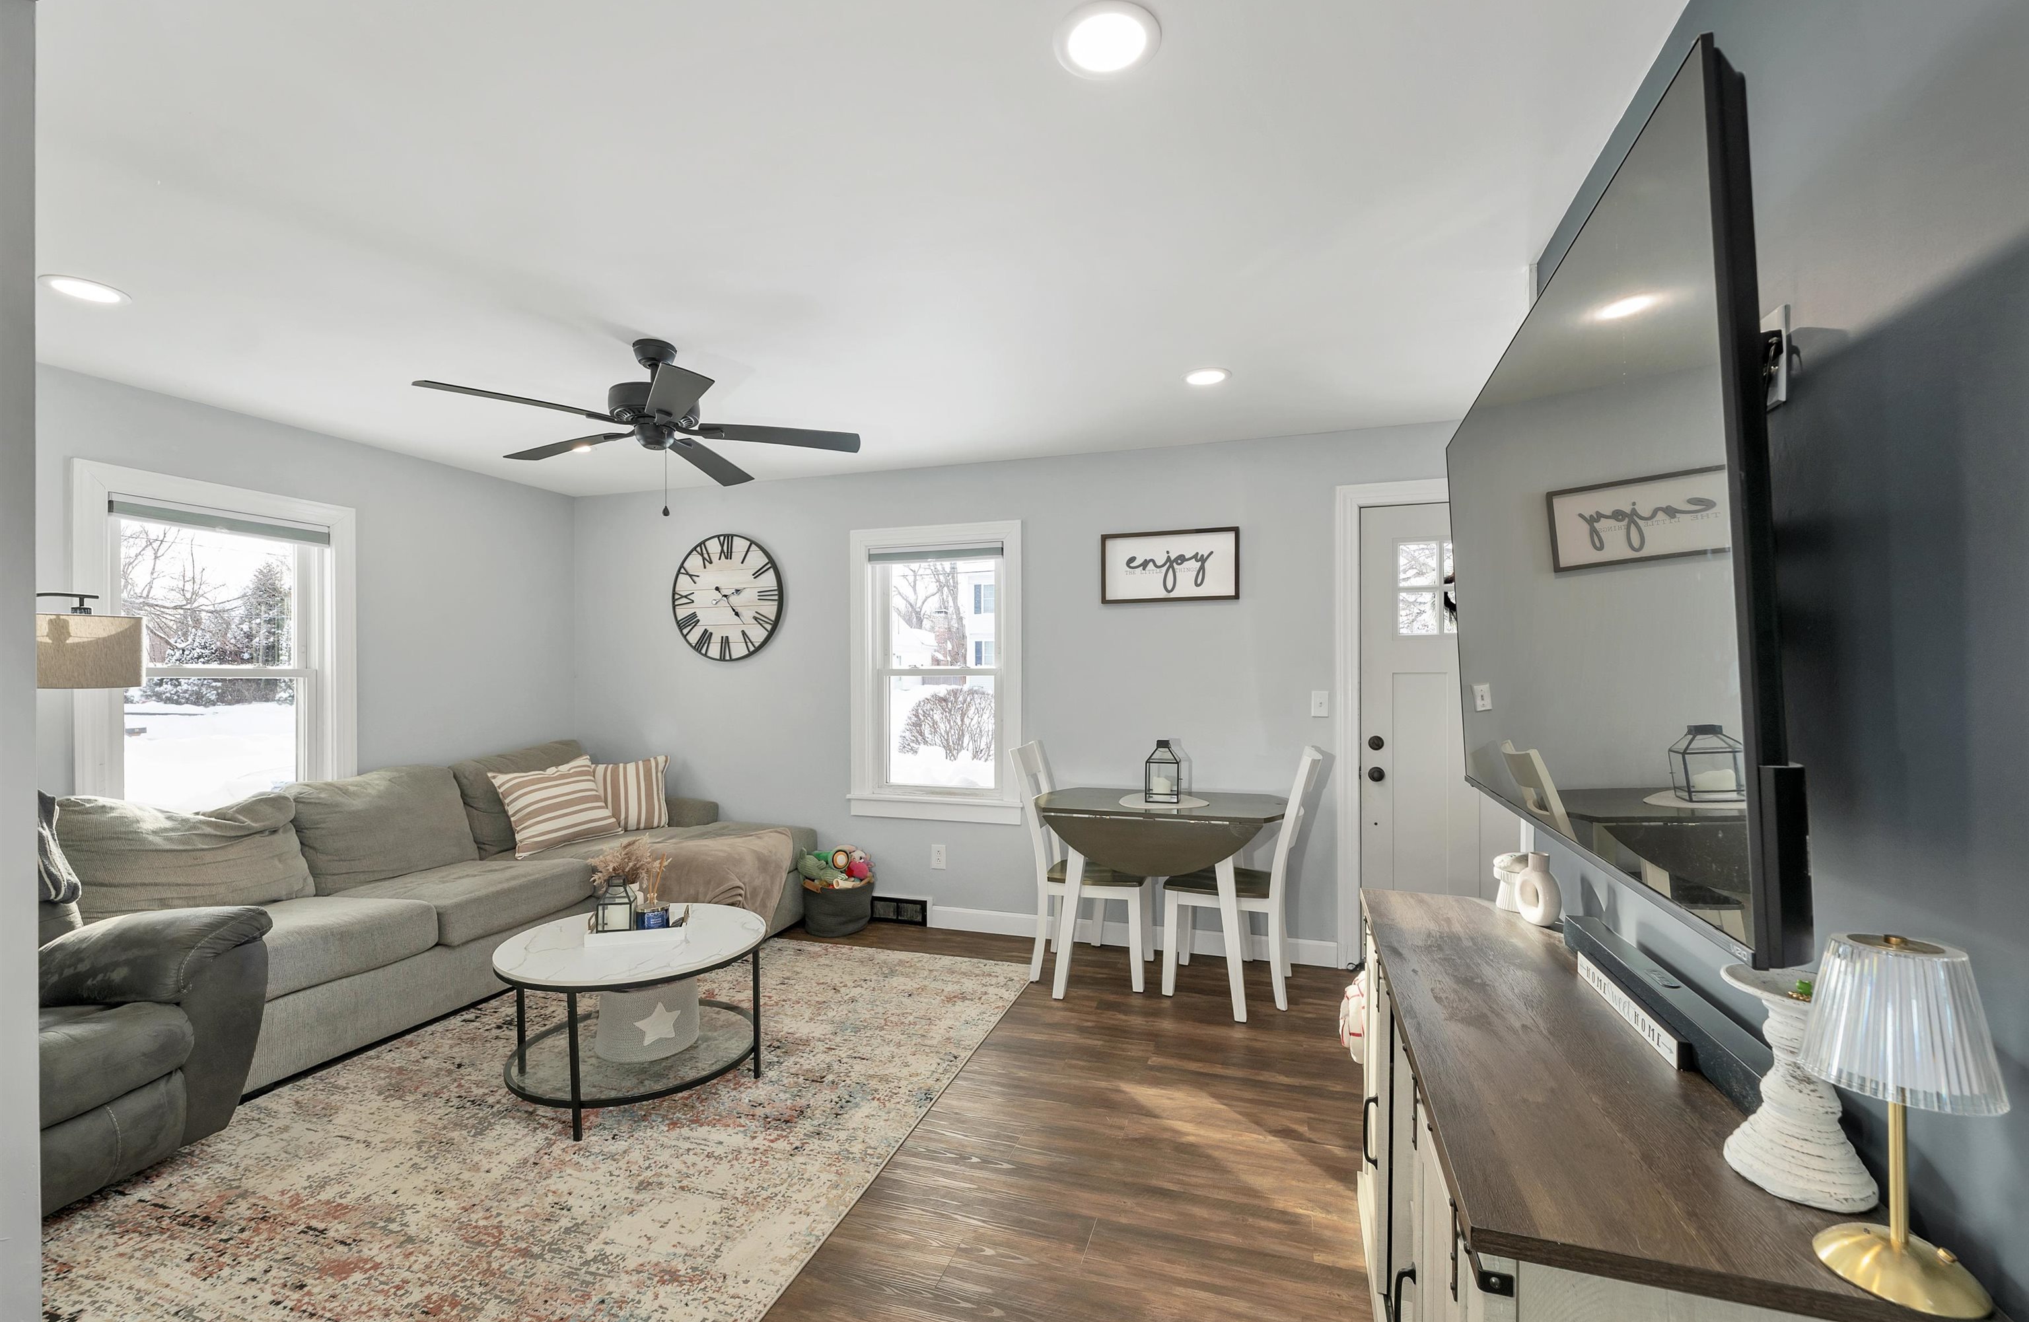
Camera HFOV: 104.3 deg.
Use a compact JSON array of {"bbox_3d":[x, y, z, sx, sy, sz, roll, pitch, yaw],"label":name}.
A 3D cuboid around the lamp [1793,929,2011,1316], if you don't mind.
[{"bbox_3d":[0.866,0.436,0.777,0.137,0.328,0.137,0,-1,19],"label":"lamp"}]

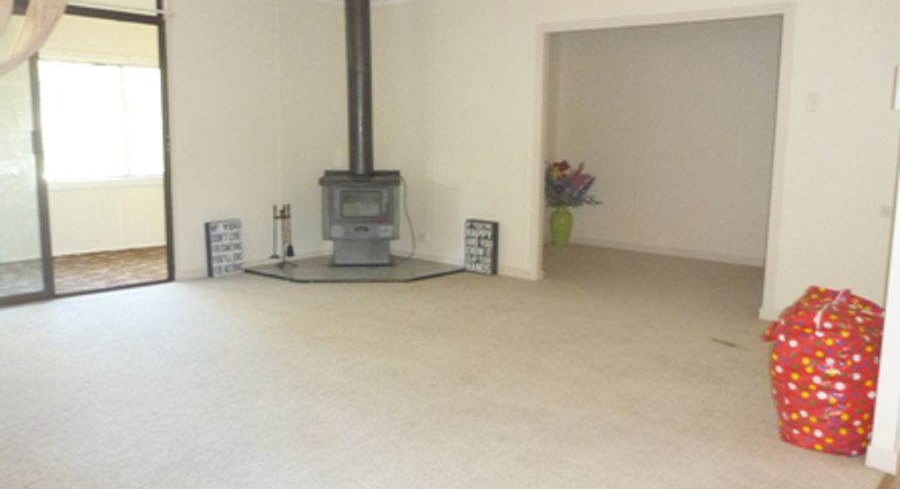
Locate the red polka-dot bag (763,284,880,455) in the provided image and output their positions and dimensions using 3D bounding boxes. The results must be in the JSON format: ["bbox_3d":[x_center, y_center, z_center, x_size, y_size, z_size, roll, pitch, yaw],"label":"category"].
[{"bbox_3d":[1.607,0.503,3.110,0.430,0.630,0.390,8,12,39],"label":"red polka-dot bag"}]

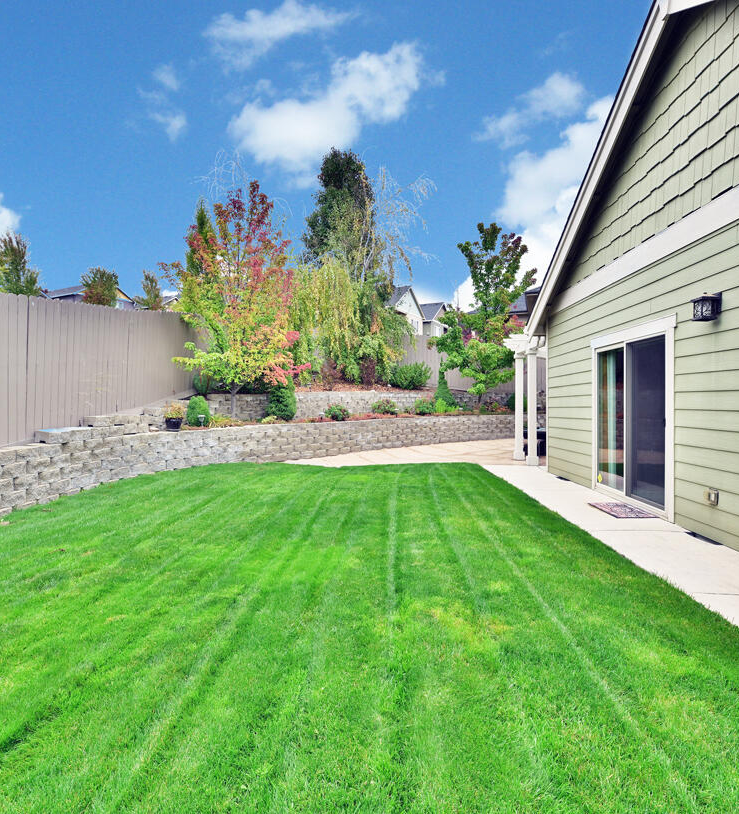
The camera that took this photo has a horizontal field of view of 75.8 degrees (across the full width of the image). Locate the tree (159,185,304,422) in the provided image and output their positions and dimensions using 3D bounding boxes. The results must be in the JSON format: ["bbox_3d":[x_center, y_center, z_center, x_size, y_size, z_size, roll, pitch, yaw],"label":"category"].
[{"bbox_3d":[-3.080,-2.470,10.800,3.200,5.350,3.000,0,1,1],"label":"tree"}]

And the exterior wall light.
[{"bbox_3d":[3.109,-0.930,4.390,0.200,0.260,0.165,0,1,1],"label":"exterior wall light"}]

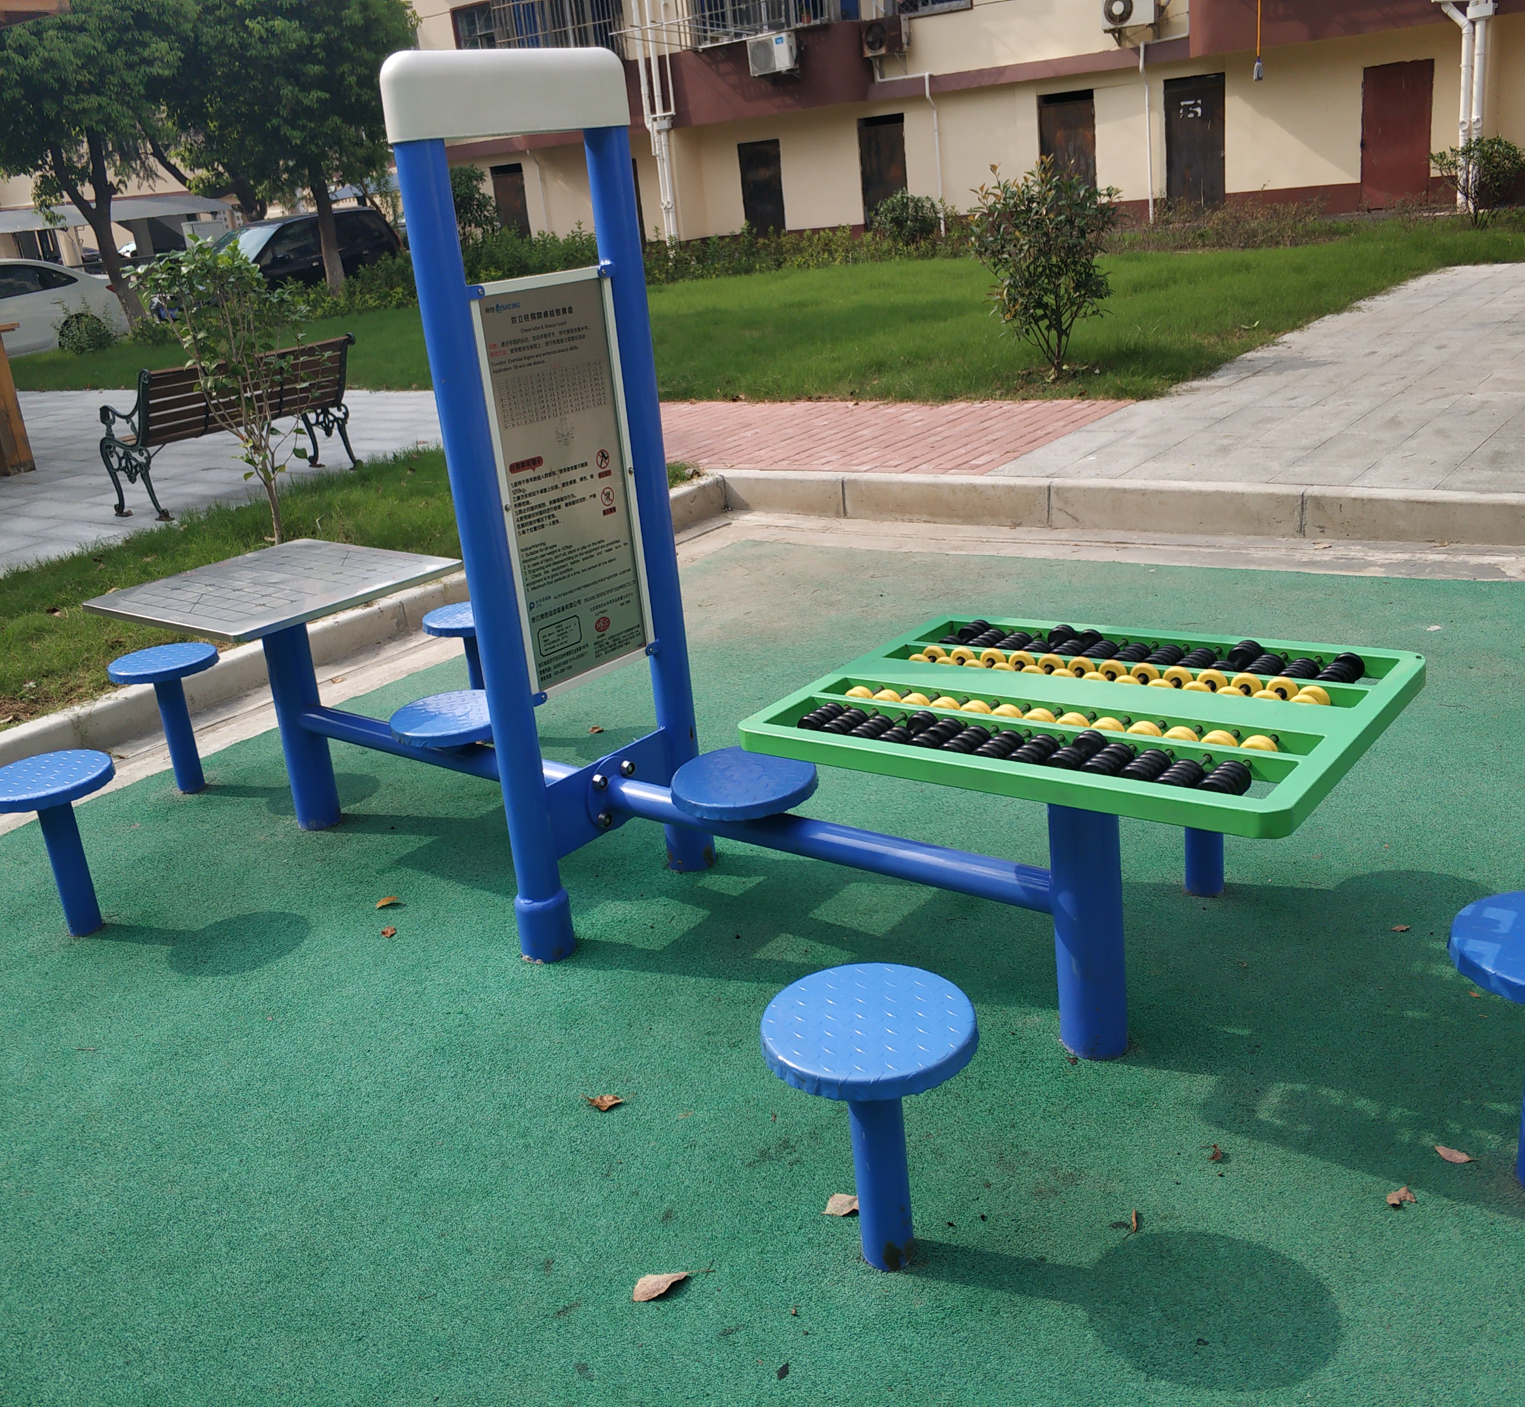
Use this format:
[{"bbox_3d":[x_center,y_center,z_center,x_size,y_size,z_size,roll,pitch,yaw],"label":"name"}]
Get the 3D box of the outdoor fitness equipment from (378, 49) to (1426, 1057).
[{"bbox_3d":[0.185,-0.282,2.522,1.667,1.752,0.723,9,24,36],"label":"outdoor fitness equipment"}]

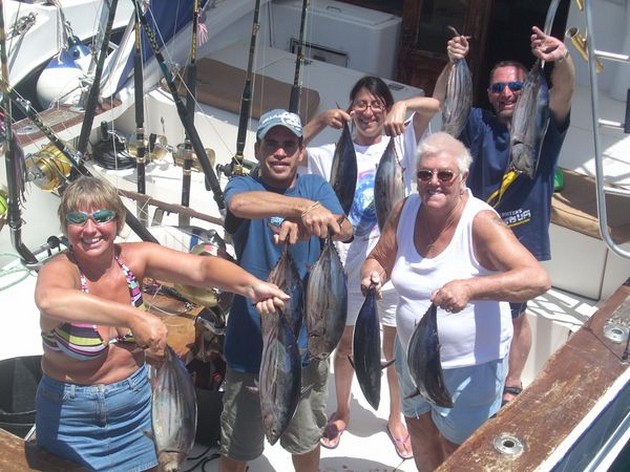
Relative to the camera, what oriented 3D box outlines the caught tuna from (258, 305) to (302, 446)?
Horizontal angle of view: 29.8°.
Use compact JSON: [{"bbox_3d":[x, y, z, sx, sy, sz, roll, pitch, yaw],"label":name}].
[{"bbox_3d":[-0.114,0.448,3.779,0.135,0.532,0.100,12,28,22],"label":"caught tuna"}]

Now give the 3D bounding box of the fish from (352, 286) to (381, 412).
[{"bbox_3d":[0.199,0.375,3.966,0.100,0.506,0.125,-2,26,4],"label":"fish"}]

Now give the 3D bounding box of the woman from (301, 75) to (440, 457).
[{"bbox_3d":[0.216,0.158,4.772,0.560,1.660,0.460,1,26,2],"label":"woman"}]

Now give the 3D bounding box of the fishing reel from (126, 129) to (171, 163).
[{"bbox_3d":[-0.751,-0.408,5.331,0.190,0.130,0.130,8,27,16],"label":"fishing reel"}]

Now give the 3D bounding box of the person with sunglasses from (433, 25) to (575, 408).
[{"bbox_3d":[0.788,-0.054,5.025,0.570,1.820,0.480,3,26,6],"label":"person with sunglasses"}]

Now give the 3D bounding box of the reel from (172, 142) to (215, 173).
[{"bbox_3d":[-0.543,-0.351,5.281,0.185,0.125,0.130,5,27,11],"label":"reel"}]

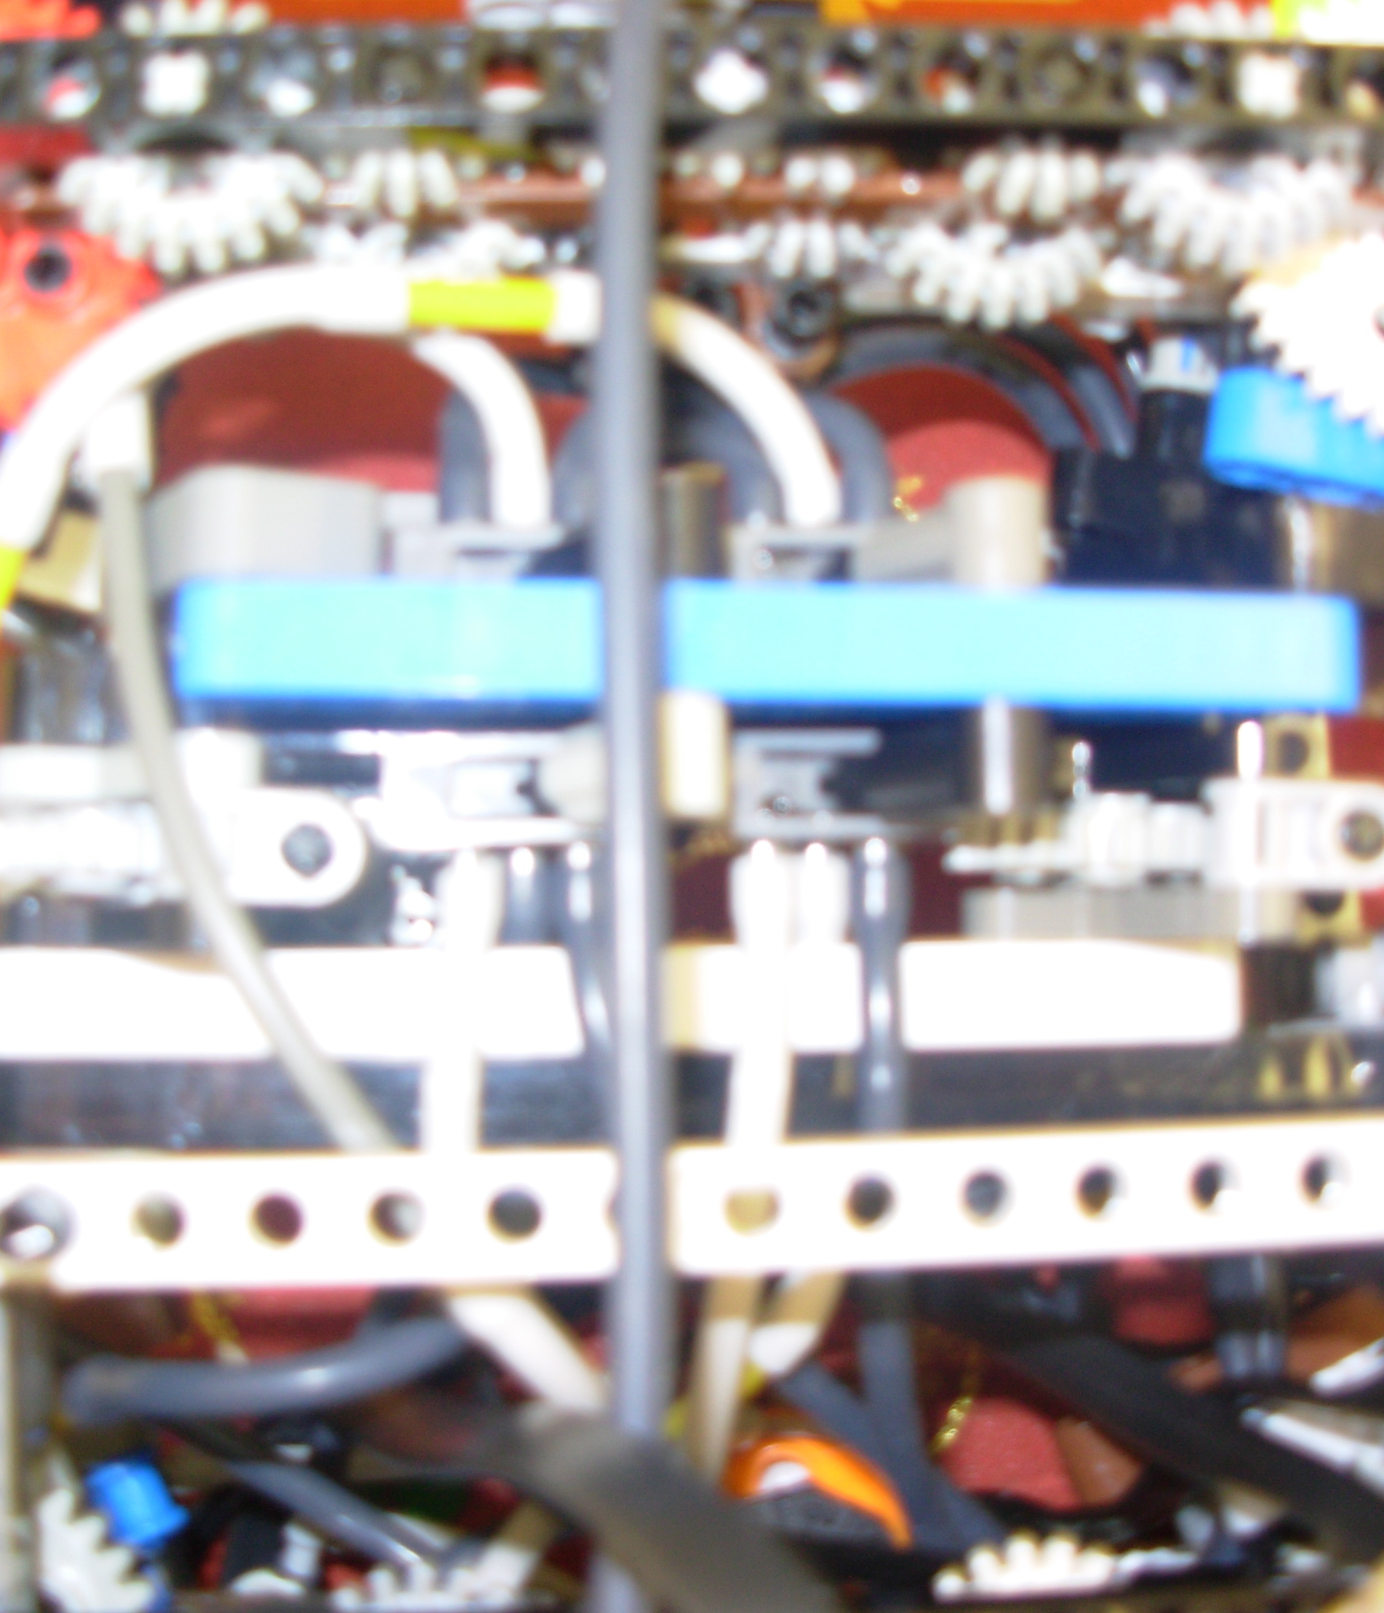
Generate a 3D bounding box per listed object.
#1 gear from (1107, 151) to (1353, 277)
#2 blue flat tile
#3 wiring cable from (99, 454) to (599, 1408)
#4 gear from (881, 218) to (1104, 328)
[{"bbox_3d":[0.042,-0.052,0.186,0.021,0.007,0.021,-1,83,-4],"label":"gear"},{"bbox_3d":[0.006,-0.012,0.176,0.088,0.008,0.008,0,82,-3],"label":"blue flat tile"},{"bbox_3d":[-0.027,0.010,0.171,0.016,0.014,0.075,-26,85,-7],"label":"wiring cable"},{"bbox_3d":[0.025,-0.050,0.198,0.020,0.007,0.020,-1,83,-4],"label":"gear"}]

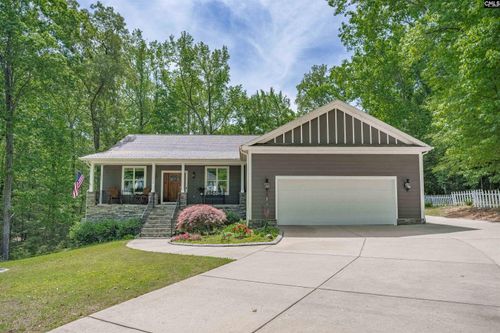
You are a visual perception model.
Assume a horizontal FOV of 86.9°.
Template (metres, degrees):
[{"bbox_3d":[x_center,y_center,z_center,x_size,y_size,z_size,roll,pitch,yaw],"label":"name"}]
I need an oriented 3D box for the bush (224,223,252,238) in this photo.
[{"bbox_3d":[-0.441,2.524,10.366,1.080,0.600,1.000,0,-3,-2],"label":"bush"}]

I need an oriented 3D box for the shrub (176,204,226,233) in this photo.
[{"bbox_3d":[-2.302,2.519,12.606,2.350,1.350,2.200,0,-3,-2],"label":"shrub"}]

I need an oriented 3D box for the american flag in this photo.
[{"bbox_3d":[-9.949,1.058,15.326,0.650,1.590,0.400,0,-3,-2],"label":"american flag"}]

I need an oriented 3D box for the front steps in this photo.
[{"bbox_3d":[-4.960,3.069,15.038,1.650,1.550,2.300,0,-3,-2],"label":"front steps"}]

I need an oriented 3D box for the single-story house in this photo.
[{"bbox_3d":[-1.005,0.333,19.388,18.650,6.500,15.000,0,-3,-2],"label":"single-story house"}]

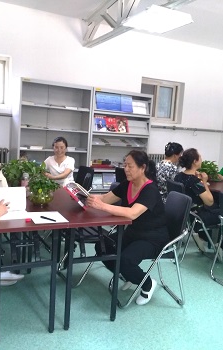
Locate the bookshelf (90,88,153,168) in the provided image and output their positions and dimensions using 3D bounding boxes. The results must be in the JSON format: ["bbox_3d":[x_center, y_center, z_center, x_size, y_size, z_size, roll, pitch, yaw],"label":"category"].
[{"bbox_3d":[0.071,-0.240,5.529,1.081,2.056,0.340,-1,6,-33],"label":"bookshelf"}]

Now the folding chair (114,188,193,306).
[{"bbox_3d":[0.312,0.606,2.962,0.536,0.873,0.457,2,6,-17],"label":"folding chair"}]

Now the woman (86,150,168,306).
[{"bbox_3d":[0.137,0.421,2.847,0.774,1.241,0.496,1,7,-24],"label":"woman"}]

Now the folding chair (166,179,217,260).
[{"bbox_3d":[0.965,0.540,4.068,0.540,0.870,0.460,1,6,-20],"label":"folding chair"}]

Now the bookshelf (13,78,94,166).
[{"bbox_3d":[-0.841,-0.229,4.947,1.033,2.056,0.340,-1,6,-33],"label":"bookshelf"}]

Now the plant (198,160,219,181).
[{"bbox_3d":[1.560,-0.054,5.644,0.310,0.340,0.310,-1,6,-33],"label":"plant"}]

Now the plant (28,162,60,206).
[{"bbox_3d":[-0.607,0.077,3.047,0.270,0.370,0.270,-1,6,-33],"label":"plant"}]

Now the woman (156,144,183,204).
[{"bbox_3d":[0.953,0.258,4.592,0.690,1.330,0.460,1,6,-21],"label":"woman"}]

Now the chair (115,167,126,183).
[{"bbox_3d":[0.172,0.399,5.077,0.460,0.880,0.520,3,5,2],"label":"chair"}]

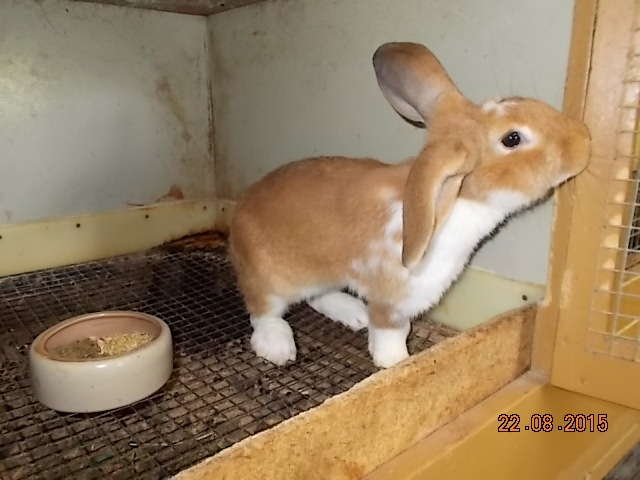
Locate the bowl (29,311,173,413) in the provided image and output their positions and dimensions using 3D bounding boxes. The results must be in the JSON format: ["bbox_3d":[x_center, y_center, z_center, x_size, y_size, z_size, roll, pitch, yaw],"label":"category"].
[{"bbox_3d":[-0.197,0.108,0.508,0.120,0.048,0.120,0,15,0],"label":"bowl"}]

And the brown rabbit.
[{"bbox_3d":[0.064,-0.030,0.528,0.338,0.307,0.132,6,16,21],"label":"brown rabbit"}]

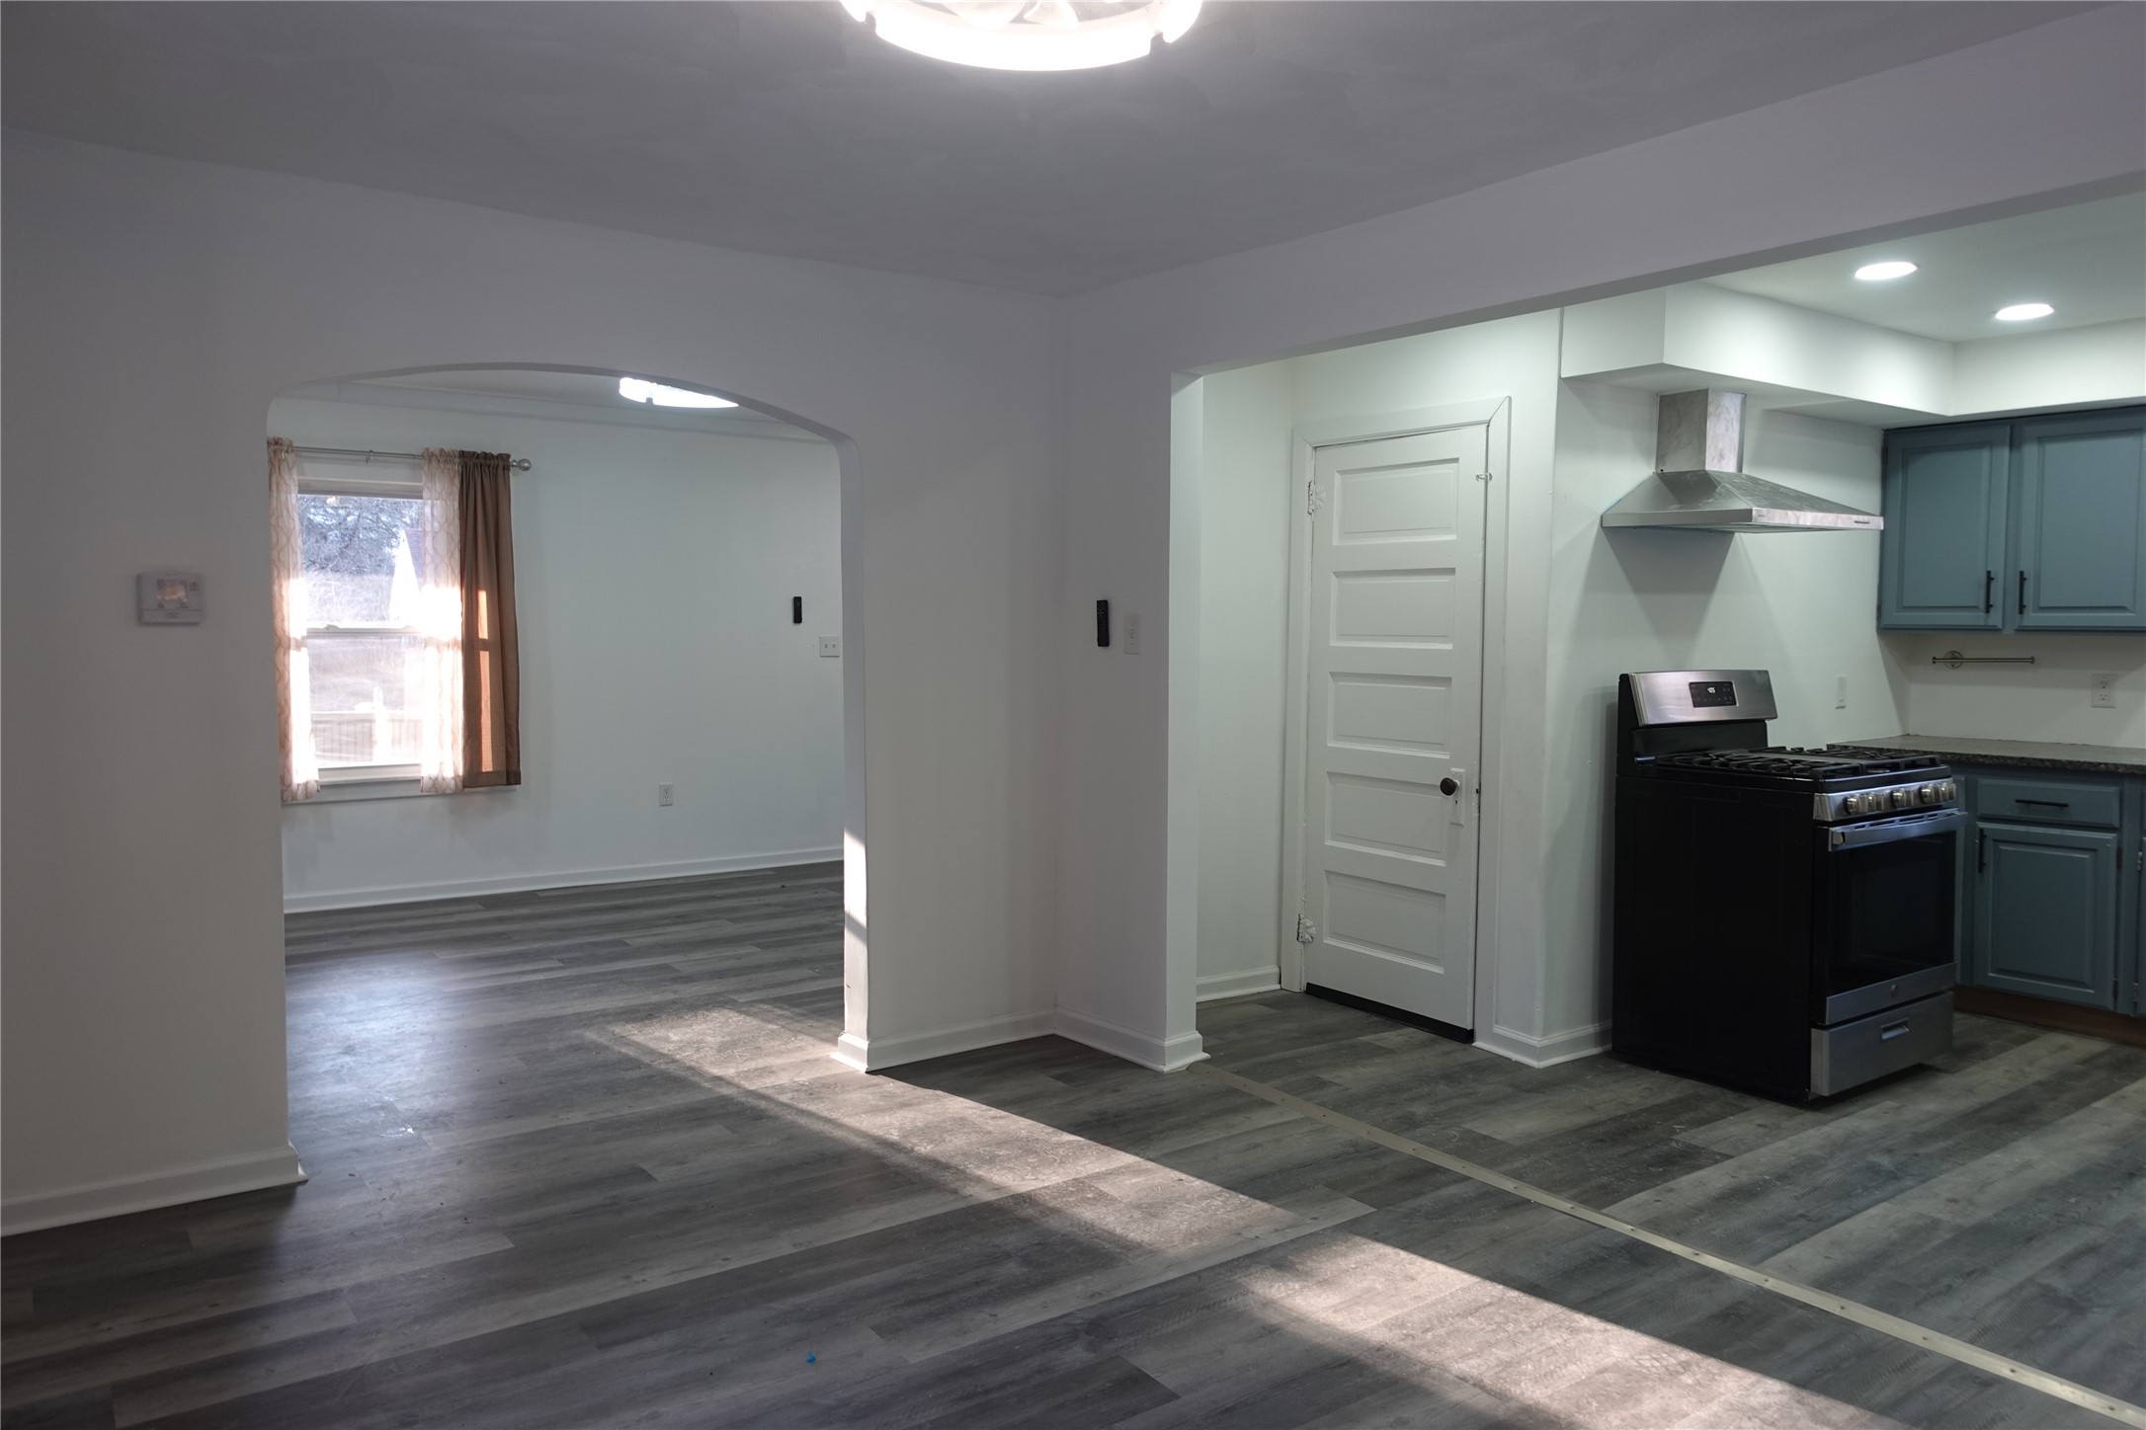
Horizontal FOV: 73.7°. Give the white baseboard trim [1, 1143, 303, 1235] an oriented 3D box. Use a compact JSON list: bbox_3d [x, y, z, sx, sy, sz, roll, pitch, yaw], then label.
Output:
[{"bbox_3d":[-2.178,1.099,3.282,0.745,0.090,0.040,-2,5,-33],"label":"white baseboard trim"}]

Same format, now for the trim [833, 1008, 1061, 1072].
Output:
[{"bbox_3d":[-0.402,1.017,4.595,0.715,0.090,0.205,-3,5,-36],"label":"trim"}]

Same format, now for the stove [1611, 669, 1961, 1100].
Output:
[{"bbox_3d":[2.230,0.482,4.439,0.757,1.203,0.725,-3,5,-36],"label":"stove"}]

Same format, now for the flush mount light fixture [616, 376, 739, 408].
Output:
[{"bbox_3d":[-1.523,-1.340,5.683,0.500,0.165,0.500,-3,5,-36],"label":"flush mount light fixture"}]

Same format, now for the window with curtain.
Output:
[{"bbox_3d":[-3.187,-0.422,6.618,1.220,1.640,0.130,-3,5,-36],"label":"window with curtain"}]

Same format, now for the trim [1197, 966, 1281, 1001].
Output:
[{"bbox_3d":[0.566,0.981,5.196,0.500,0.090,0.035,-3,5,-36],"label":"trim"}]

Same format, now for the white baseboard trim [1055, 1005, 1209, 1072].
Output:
[{"bbox_3d":[0.198,1.020,4.589,0.242,0.090,0.515,-3,5,-36],"label":"white baseboard trim"}]

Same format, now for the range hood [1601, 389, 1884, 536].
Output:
[{"bbox_3d":[2.098,-0.796,4.457,0.765,0.440,0.481,-3,5,-36],"label":"range hood"}]

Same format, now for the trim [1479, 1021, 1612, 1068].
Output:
[{"bbox_3d":[1.497,1.026,4.596,0.330,0.090,0.280,-3,5,-36],"label":"trim"}]

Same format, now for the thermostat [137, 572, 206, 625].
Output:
[{"bbox_3d":[-2.051,-0.265,3.259,0.128,0.114,0.035,-3,5,-36],"label":"thermostat"}]

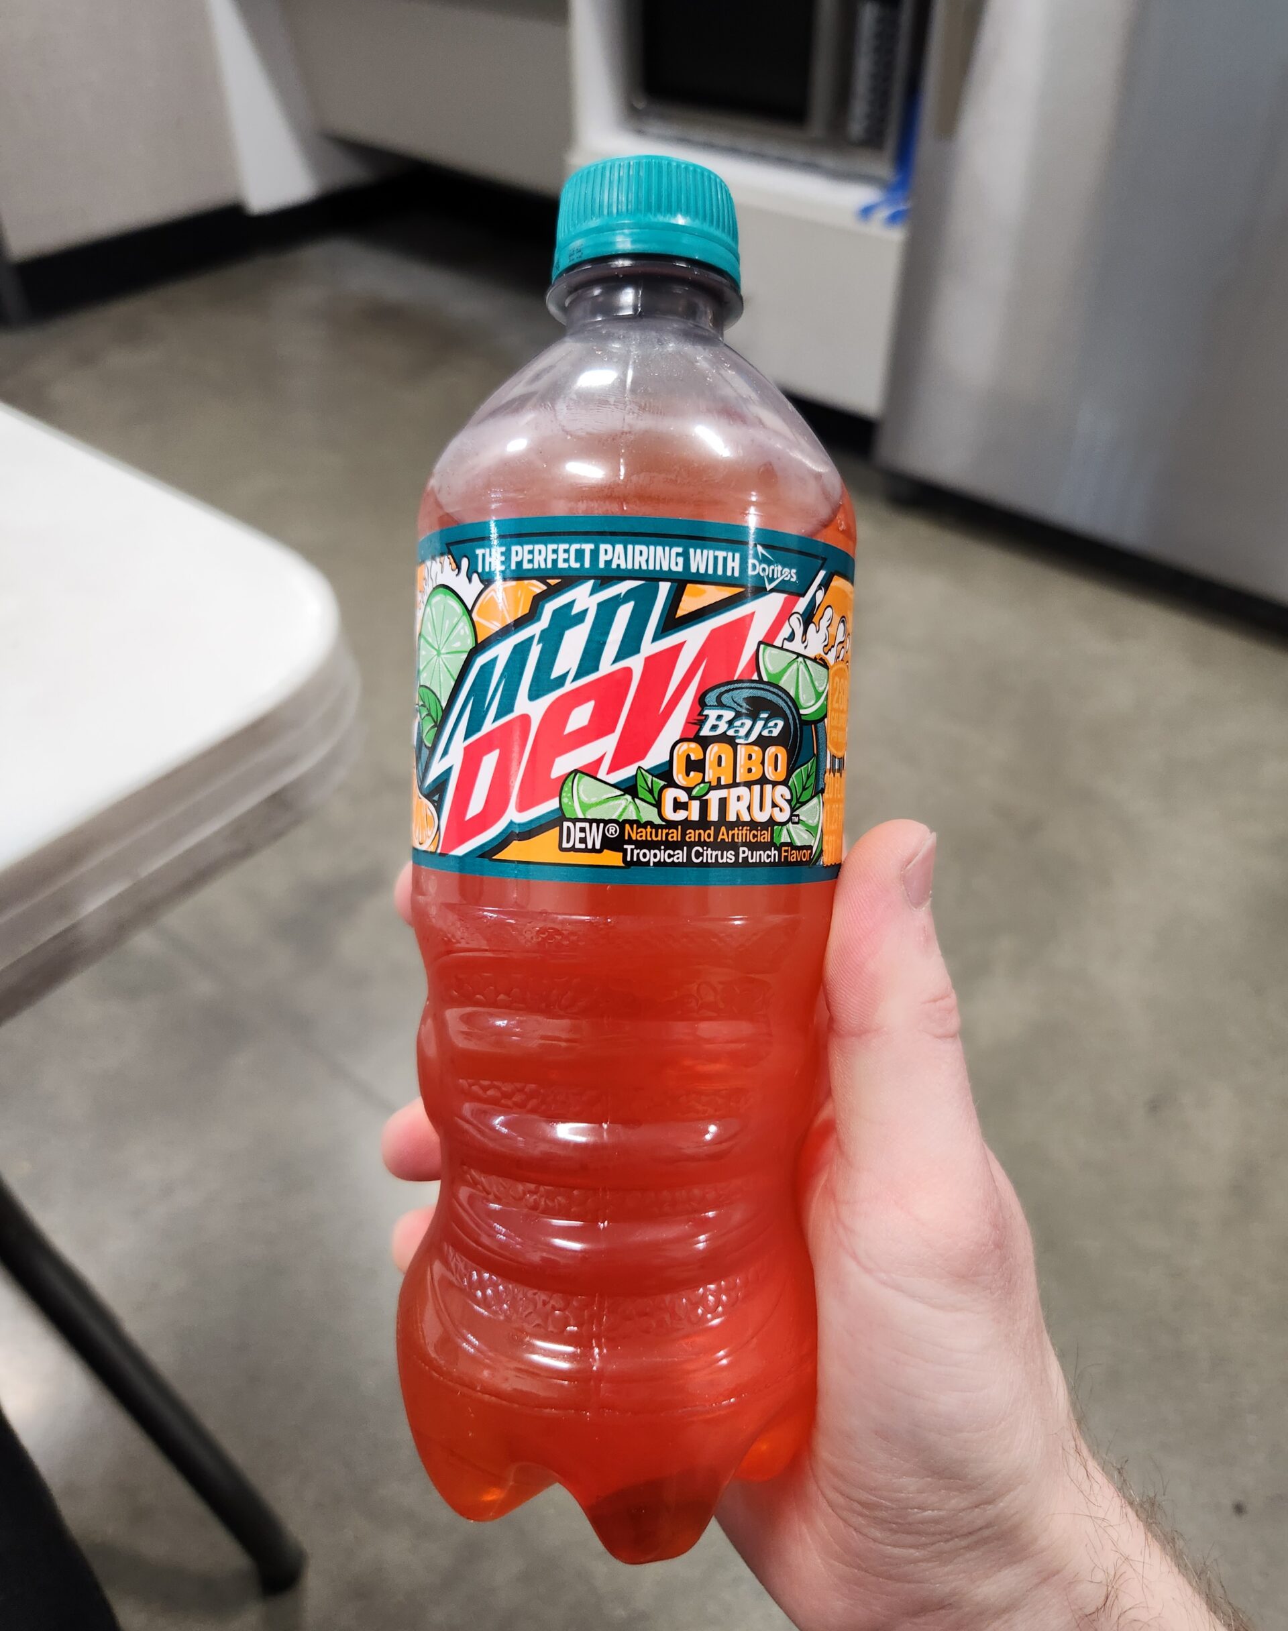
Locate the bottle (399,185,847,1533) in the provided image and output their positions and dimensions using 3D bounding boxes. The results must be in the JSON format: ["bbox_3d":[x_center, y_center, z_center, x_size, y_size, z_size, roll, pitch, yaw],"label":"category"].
[{"bbox_3d":[-0.003,0.007,0.194,0.072,0.219,0.072,2,3,-1],"label":"bottle"}]

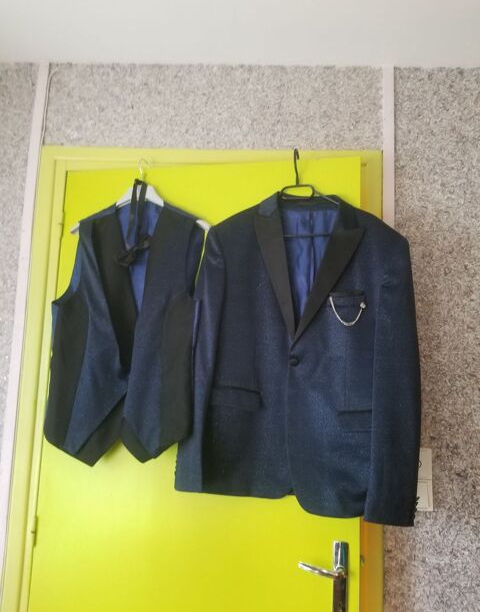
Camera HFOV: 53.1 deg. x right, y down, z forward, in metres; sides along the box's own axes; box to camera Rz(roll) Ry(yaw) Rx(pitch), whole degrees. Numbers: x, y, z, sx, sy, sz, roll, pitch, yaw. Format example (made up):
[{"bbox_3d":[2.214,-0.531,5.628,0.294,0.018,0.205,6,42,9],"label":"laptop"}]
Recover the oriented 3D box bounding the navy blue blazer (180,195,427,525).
[{"bbox_3d":[0.124,0.086,1.097,0.542,0.739,0.165,1,-7,12],"label":"navy blue blazer"}]

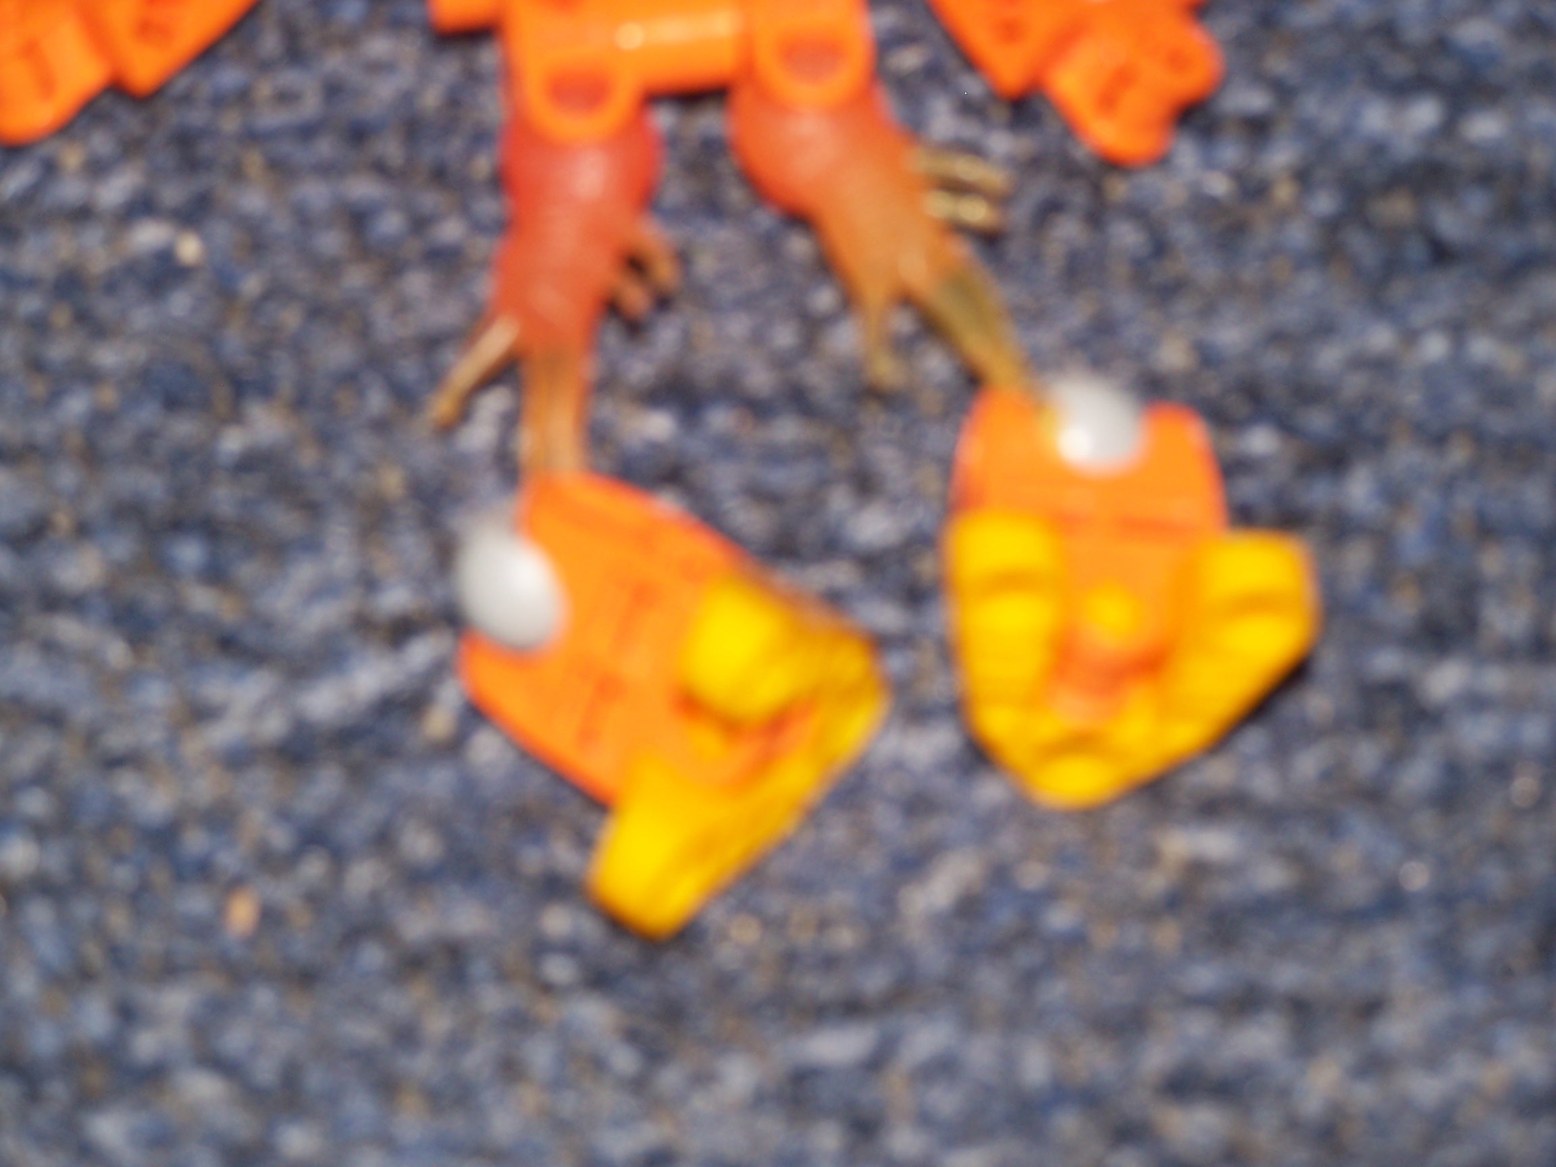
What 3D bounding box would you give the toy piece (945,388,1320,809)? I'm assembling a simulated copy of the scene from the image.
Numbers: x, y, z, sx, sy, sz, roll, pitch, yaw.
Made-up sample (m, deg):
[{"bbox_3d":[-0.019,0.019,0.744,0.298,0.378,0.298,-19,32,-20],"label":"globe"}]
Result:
[{"bbox_3d":[0.025,0.001,0.450,0.025,0.013,0.027,6,60,3],"label":"toy piece"}]

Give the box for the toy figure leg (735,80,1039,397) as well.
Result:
[{"bbox_3d":[0.009,-0.027,0.466,0.017,0.011,0.033,-28,64,-15],"label":"toy figure leg"}]

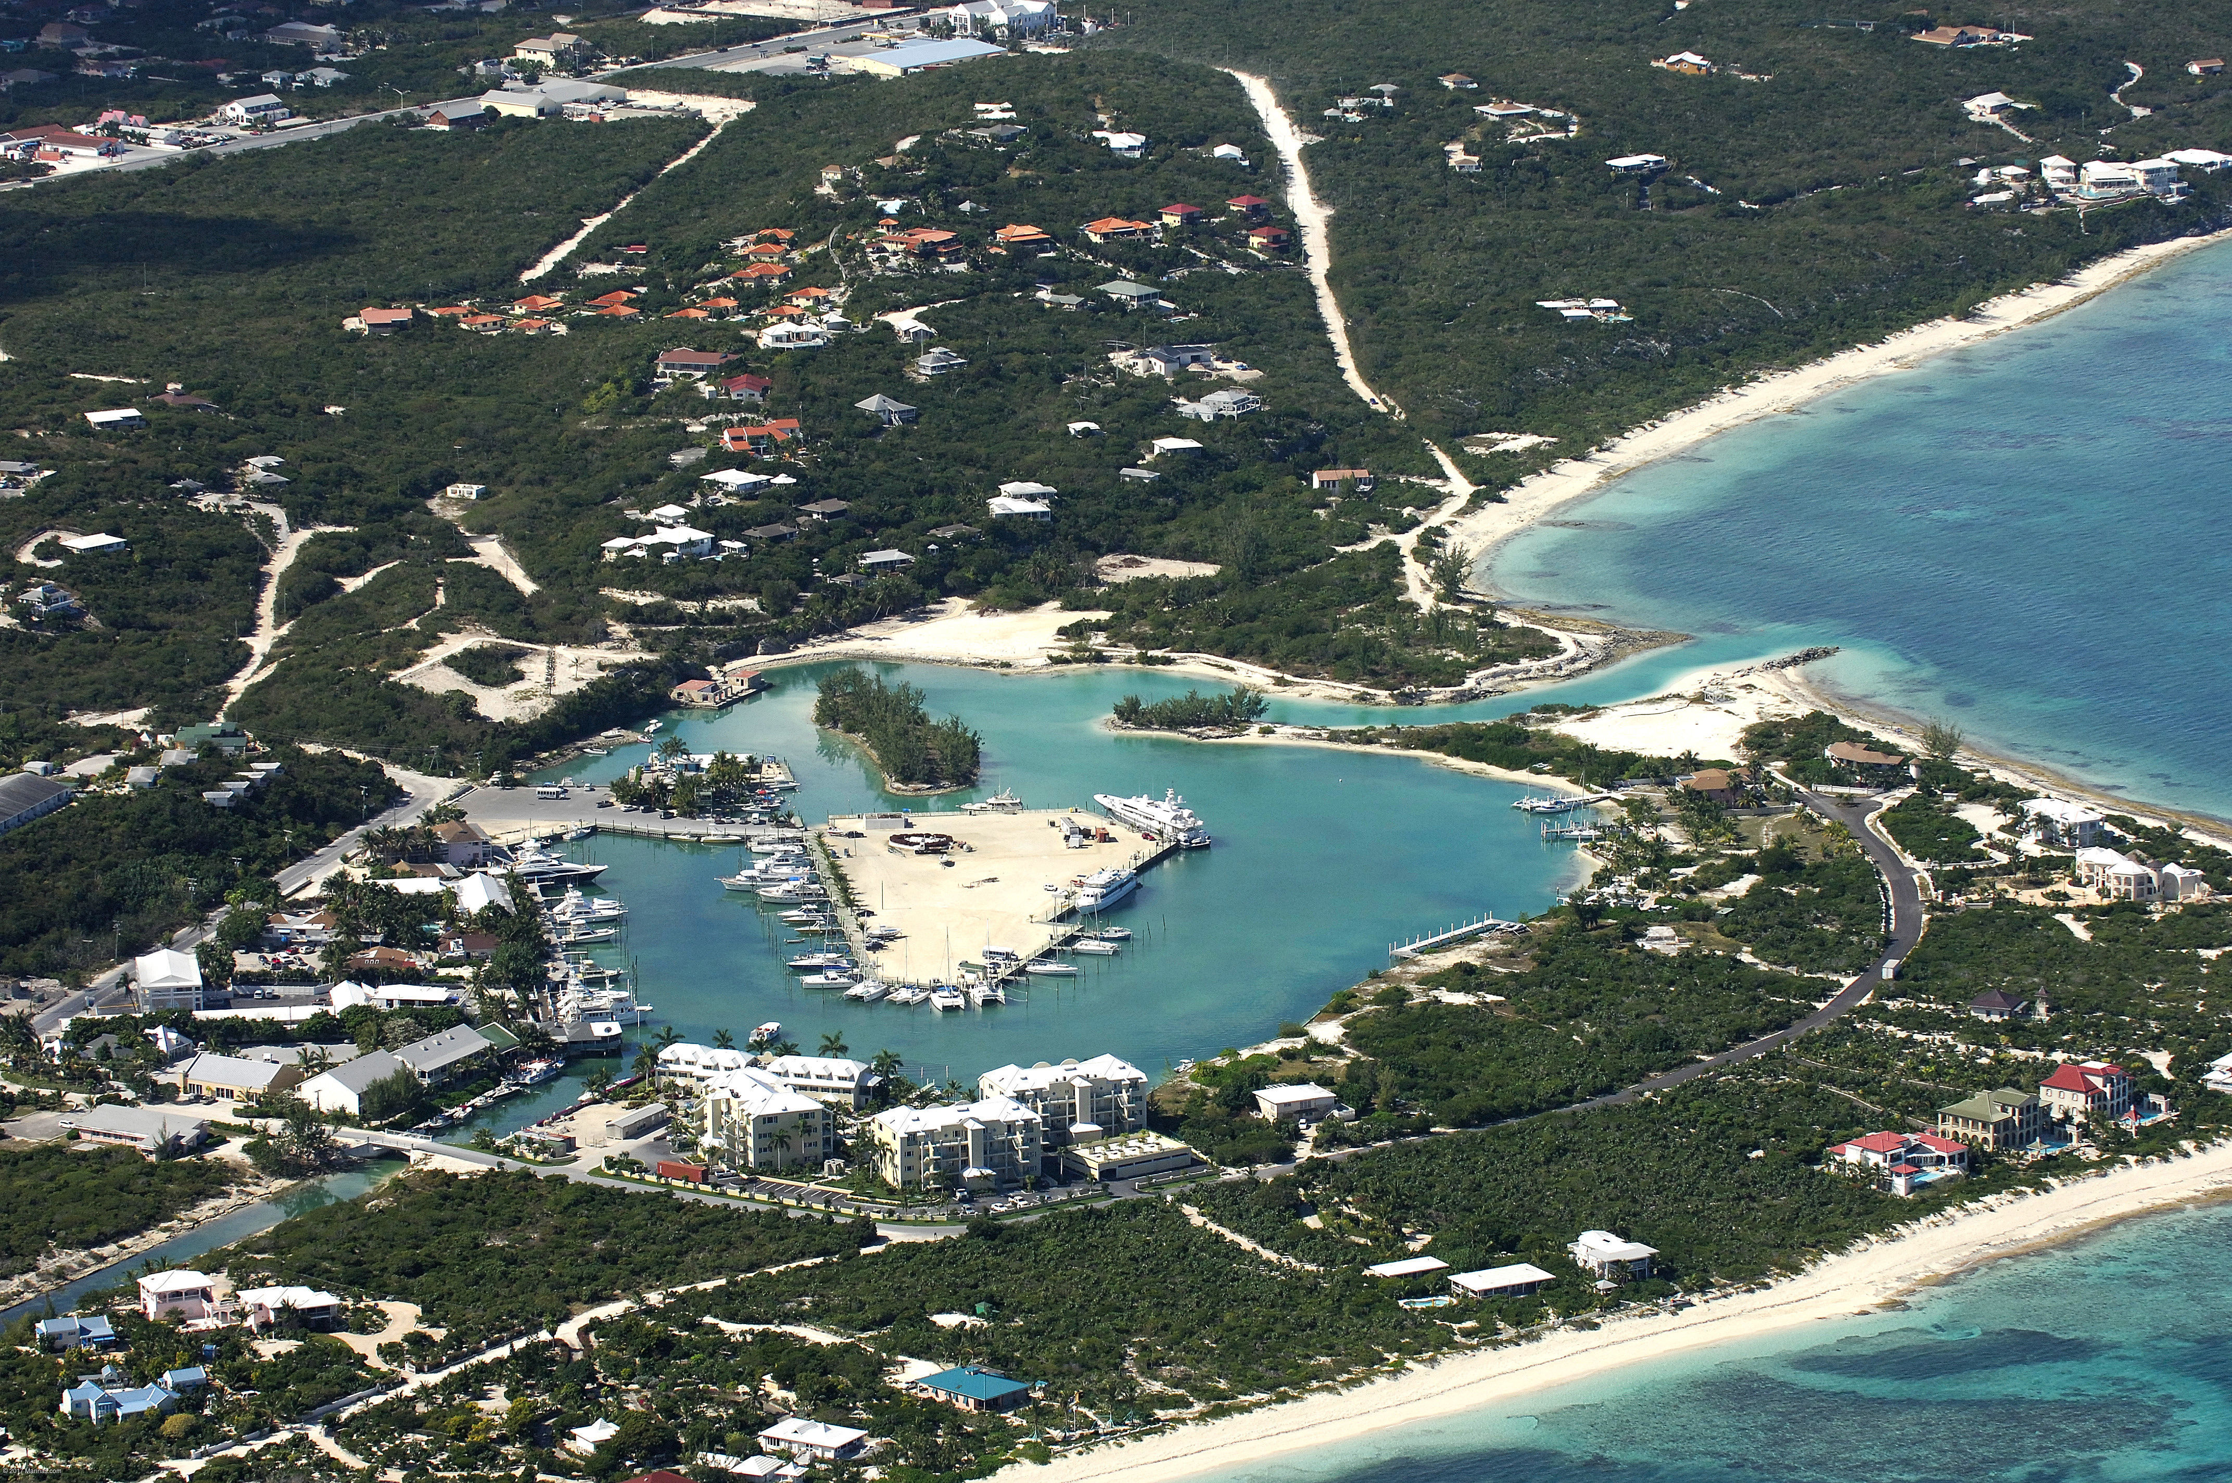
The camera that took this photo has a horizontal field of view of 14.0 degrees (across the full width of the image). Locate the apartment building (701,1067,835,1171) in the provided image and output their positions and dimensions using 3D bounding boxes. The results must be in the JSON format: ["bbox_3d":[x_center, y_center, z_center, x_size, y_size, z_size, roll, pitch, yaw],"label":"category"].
[{"bbox_3d":[-78.530,84.350,2073.590,20.000,16.300,33.500,-5,13,-20],"label":"apartment building"}]

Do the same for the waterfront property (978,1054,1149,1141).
[{"bbox_3d":[-11.280,81.180,2084.680,33.000,16.300,20.300,-6,14,-21],"label":"waterfront property"}]

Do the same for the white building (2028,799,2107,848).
[{"bbox_3d":[246.540,20.630,2357.060,9.500,8.500,24.500,-6,14,-24],"label":"white building"}]

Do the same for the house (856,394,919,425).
[{"bbox_3d":[-72.140,-105.260,2867.950,14.000,7.700,14.000,-7,14,-25],"label":"house"}]

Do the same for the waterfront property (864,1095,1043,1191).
[{"bbox_3d":[-35.680,89.080,2051.170,34.300,16.000,20.000,-5,13,-19],"label":"waterfront property"}]

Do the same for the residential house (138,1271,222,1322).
[{"bbox_3d":[-200.080,117.540,1942.850,14.500,9.000,11.000,-6,14,-22],"label":"residential house"}]

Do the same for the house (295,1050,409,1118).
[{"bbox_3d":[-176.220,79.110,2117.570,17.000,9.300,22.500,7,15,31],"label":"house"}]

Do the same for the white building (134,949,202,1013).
[{"bbox_3d":[-228.420,58.300,2206.860,15.500,10.000,27.500,-2,13,-6],"label":"white building"}]

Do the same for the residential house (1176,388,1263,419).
[{"bbox_3d":[32.960,-107.470,2886.780,21.500,7.700,15.500,7,15,31],"label":"residential house"}]

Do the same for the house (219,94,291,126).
[{"bbox_3d":[-330.590,-243.150,3508.370,14.500,8.600,21.500,10,17,40],"label":"house"}]

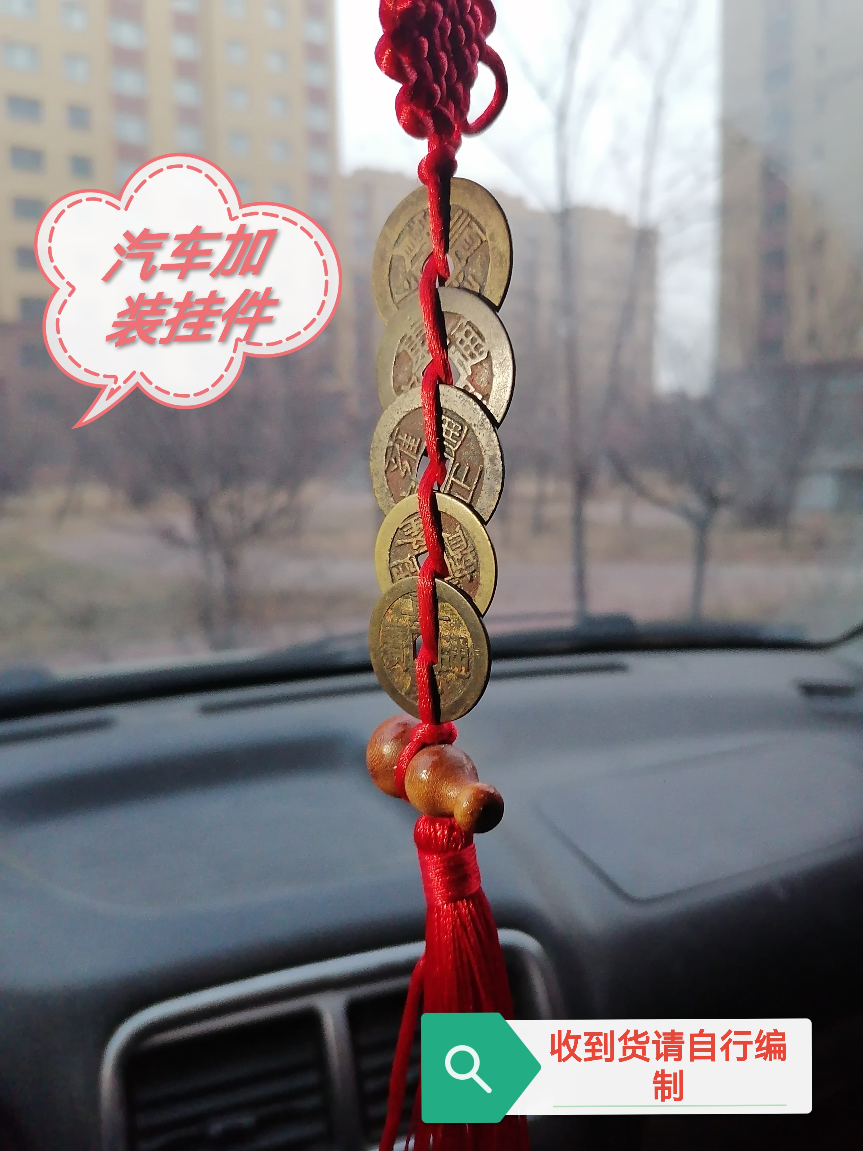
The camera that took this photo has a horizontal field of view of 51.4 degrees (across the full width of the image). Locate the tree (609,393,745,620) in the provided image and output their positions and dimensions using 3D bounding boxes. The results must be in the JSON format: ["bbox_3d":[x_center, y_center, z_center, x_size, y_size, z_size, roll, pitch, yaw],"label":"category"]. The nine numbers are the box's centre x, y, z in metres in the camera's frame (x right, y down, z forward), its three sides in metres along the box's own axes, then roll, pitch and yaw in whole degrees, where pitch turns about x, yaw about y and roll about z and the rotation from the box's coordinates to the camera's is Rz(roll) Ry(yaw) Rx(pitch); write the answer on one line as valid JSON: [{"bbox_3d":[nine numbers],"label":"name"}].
[{"bbox_3d":[2.465,-0.690,9.000,1.400,2.300,1.350,0,7,0],"label":"tree"}]

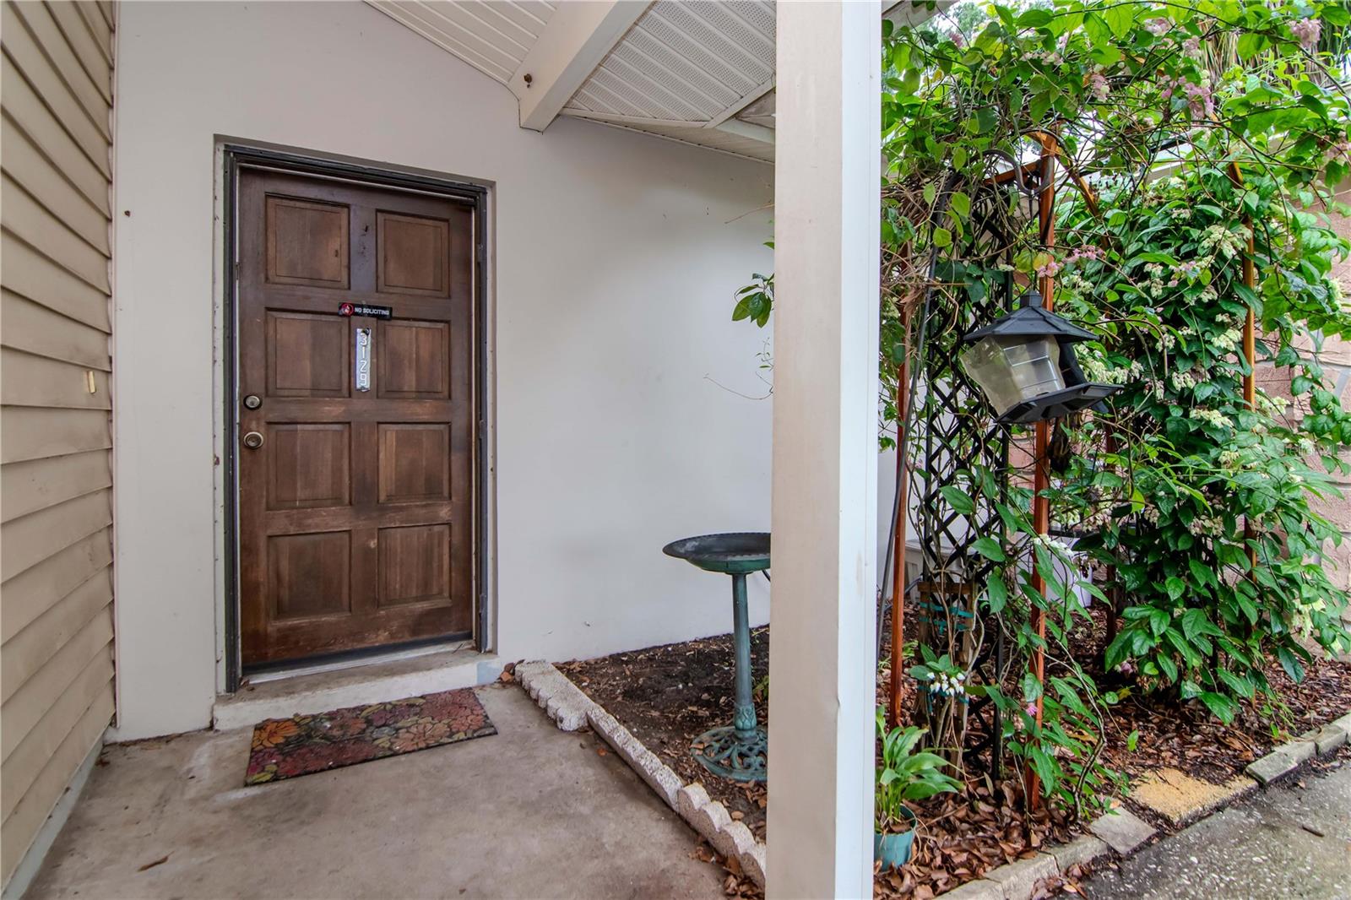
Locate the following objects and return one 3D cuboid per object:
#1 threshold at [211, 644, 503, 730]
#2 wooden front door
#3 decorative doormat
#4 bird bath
[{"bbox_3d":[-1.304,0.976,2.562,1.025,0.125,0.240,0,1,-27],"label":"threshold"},{"bbox_3d":[-1.369,-0.125,2.652,0.910,2.030,0.045,0,1,-27],"label":"wooden front door"},{"bbox_3d":[-1.105,1.035,2.220,0.772,0.012,0.468,0,1,-27],"label":"decorative doormat"},{"bbox_3d":[0.222,0.682,2.080,0.520,0.710,0.520,0,1,0],"label":"bird bath"}]

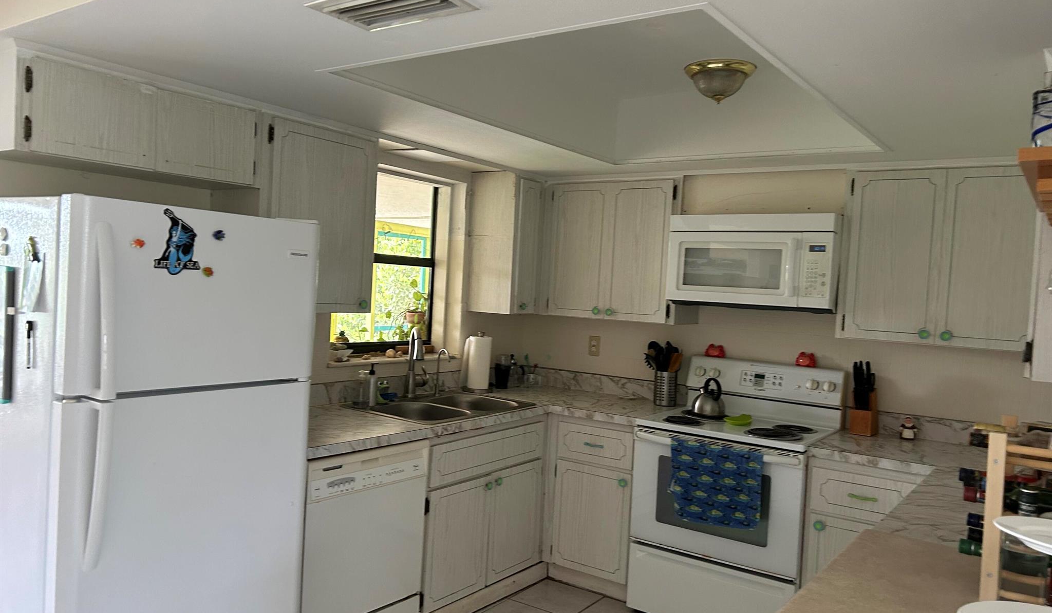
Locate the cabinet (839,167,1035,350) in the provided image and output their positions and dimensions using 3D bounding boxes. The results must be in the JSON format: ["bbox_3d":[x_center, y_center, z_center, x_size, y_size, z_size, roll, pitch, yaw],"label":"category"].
[{"bbox_3d":[1.738,-0.206,3.336,0.712,0.723,0.325,4,2,36],"label":"cabinet"}]

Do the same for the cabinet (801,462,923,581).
[{"bbox_3d":[1.472,1.054,3.316,0.447,0.856,0.630,4,2,36],"label":"cabinet"}]

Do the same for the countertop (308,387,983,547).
[{"bbox_3d":[0.535,0.561,3.081,2.920,0.051,2.130,4,2,36],"label":"countertop"}]

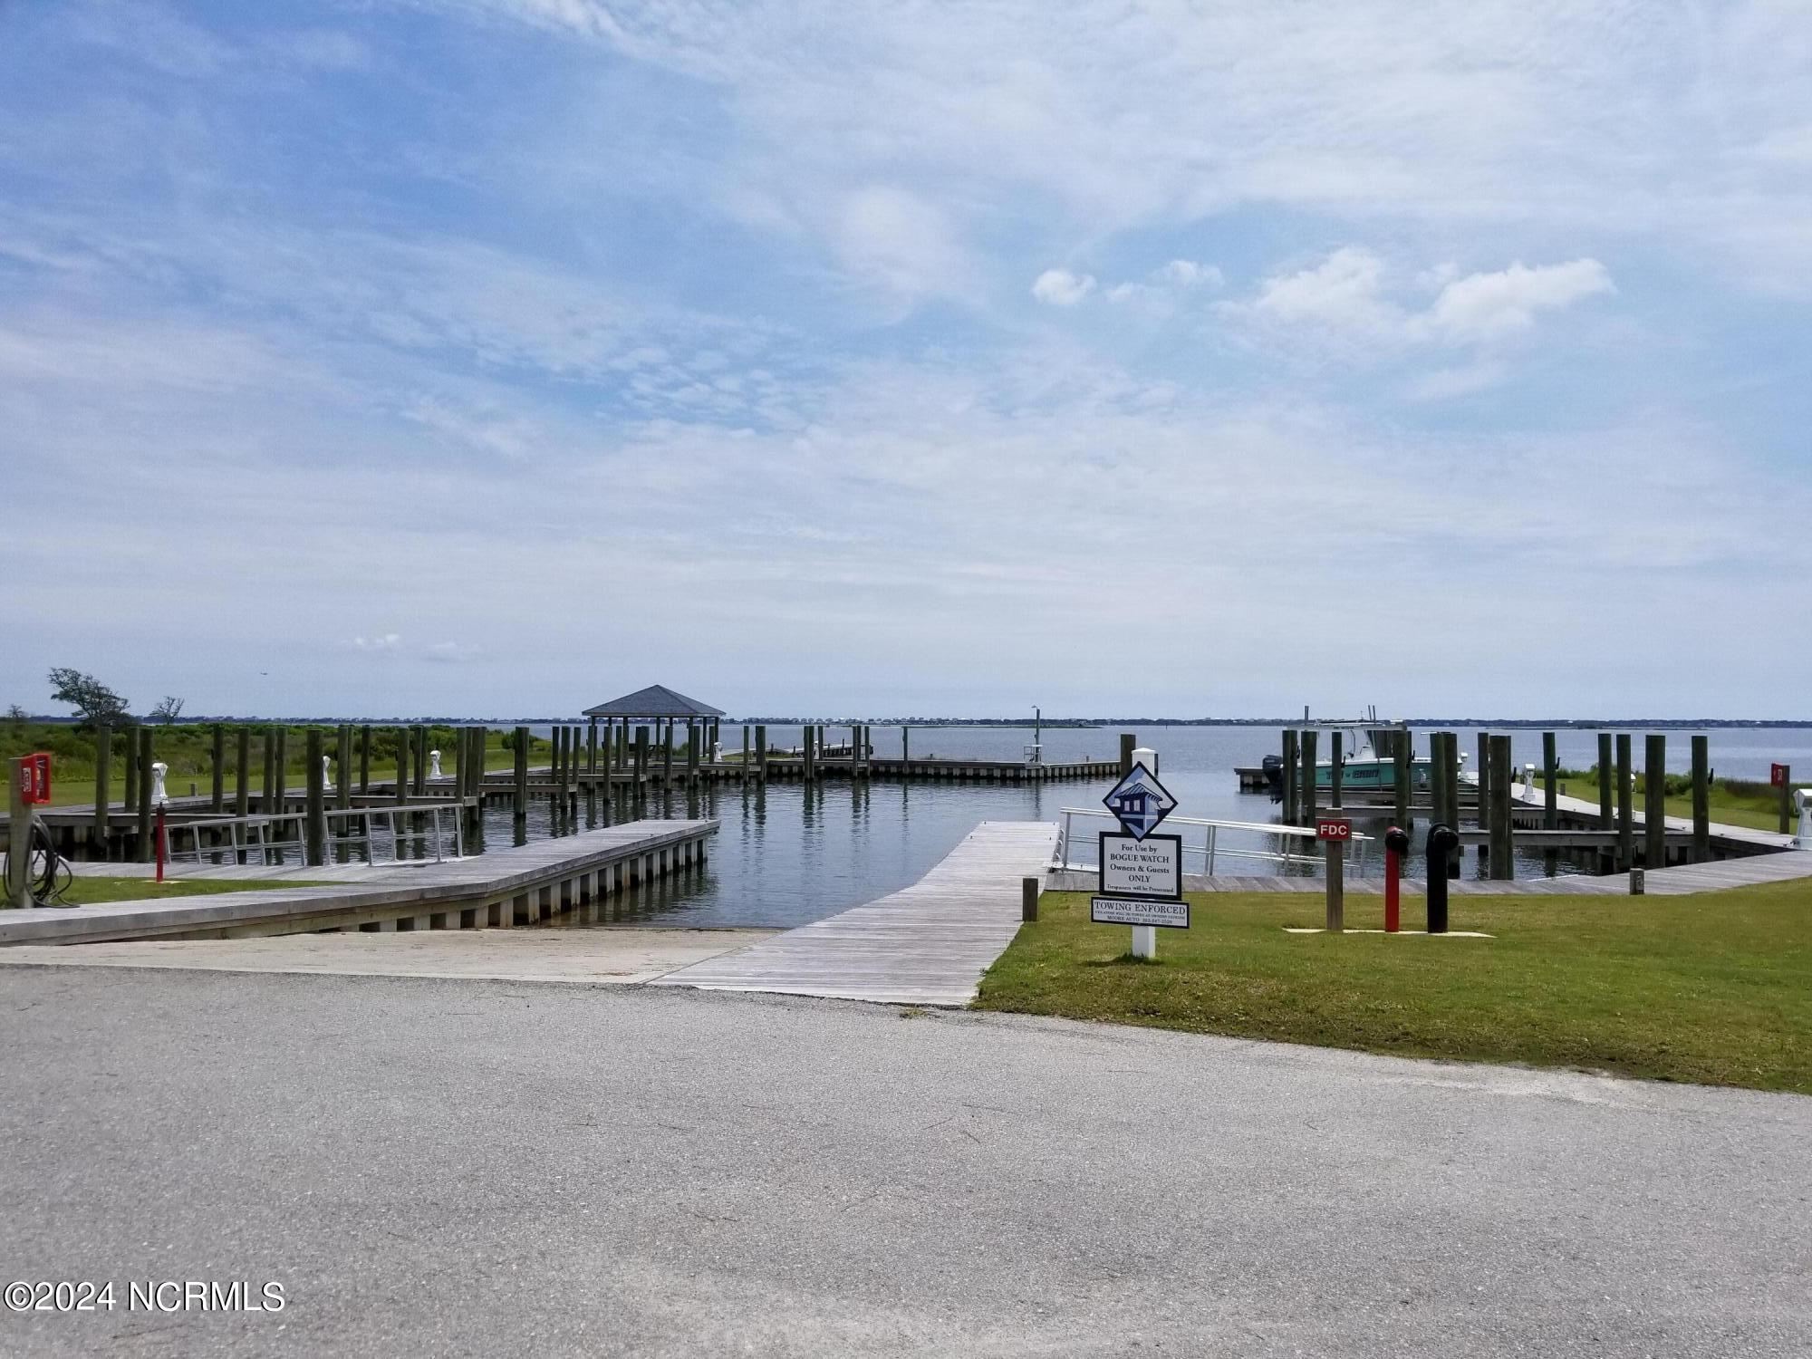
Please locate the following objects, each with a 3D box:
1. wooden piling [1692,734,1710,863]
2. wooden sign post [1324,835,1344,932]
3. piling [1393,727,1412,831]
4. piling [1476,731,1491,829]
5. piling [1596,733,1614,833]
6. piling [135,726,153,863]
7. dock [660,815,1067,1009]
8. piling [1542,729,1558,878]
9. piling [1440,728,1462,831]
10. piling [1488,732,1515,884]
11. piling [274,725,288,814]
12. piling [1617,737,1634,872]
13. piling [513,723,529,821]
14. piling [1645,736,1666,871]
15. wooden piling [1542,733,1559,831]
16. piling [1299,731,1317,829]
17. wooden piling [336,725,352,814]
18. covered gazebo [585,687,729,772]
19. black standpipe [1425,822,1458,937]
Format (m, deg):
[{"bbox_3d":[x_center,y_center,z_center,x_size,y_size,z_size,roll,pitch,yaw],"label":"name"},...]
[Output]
[{"bbox_3d":[11.832,1.920,20.265,0.240,2.143,0.240,0,-2,0],"label":"wooden piling"},{"bbox_3d":[3.684,1.688,11.675,0.140,0.920,0.140,0,-2,18],"label":"wooden sign post"},{"bbox_3d":[10.497,2.206,28.764,0.260,2.215,0.260,0,-2,0],"label":"piling"},{"bbox_3d":[11.124,2.134,26.164,0.220,2.193,0.220,0,-2,0],"label":"piling"},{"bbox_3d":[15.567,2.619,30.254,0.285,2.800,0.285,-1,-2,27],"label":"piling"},{"bbox_3d":[-18.816,2.787,33.649,0.285,3.100,0.285,1,-2,-29],"label":"piling"},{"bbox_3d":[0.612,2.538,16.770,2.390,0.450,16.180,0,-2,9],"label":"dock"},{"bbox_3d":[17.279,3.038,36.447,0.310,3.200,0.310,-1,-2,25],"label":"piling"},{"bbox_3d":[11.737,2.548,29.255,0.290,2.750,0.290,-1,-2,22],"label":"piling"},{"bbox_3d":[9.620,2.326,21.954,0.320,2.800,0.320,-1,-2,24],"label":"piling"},{"bbox_3d":[-19.347,2.955,42.153,0.275,2.900,0.275,0,-2,0],"label":"piling"},{"bbox_3d":[15.253,2.681,28.851,0.295,3.000,0.295,-1,-2,28],"label":"piling"},{"bbox_3d":[-9.972,2.400,35.262,0.280,2.340,0.280,0,-2,0],"label":"piling"},{"bbox_3d":[11.067,1.904,20.065,0.270,2.157,0.270,0,-2,0],"label":"piling"},{"bbox_3d":[17.516,2.908,36.953,0.310,2.900,0.310,-1,-2,25],"label":"wooden piling"},{"bbox_3d":[8.505,2.206,28.664,0.270,2.198,0.270,0,-2,0],"label":"piling"},{"bbox_3d":[-12.076,2.098,29.164,0.250,2.235,0.250,0,-2,0],"label":"wooden piling"},{"bbox_3d":[-15.645,2.740,85.077,7.350,4.700,7.350,0,-2,7],"label":"covered gazebo"},{"bbox_3d":[4.578,1.698,11.620,0.200,0.930,0.330,0,-2,3],"label":"black standpipe"}]

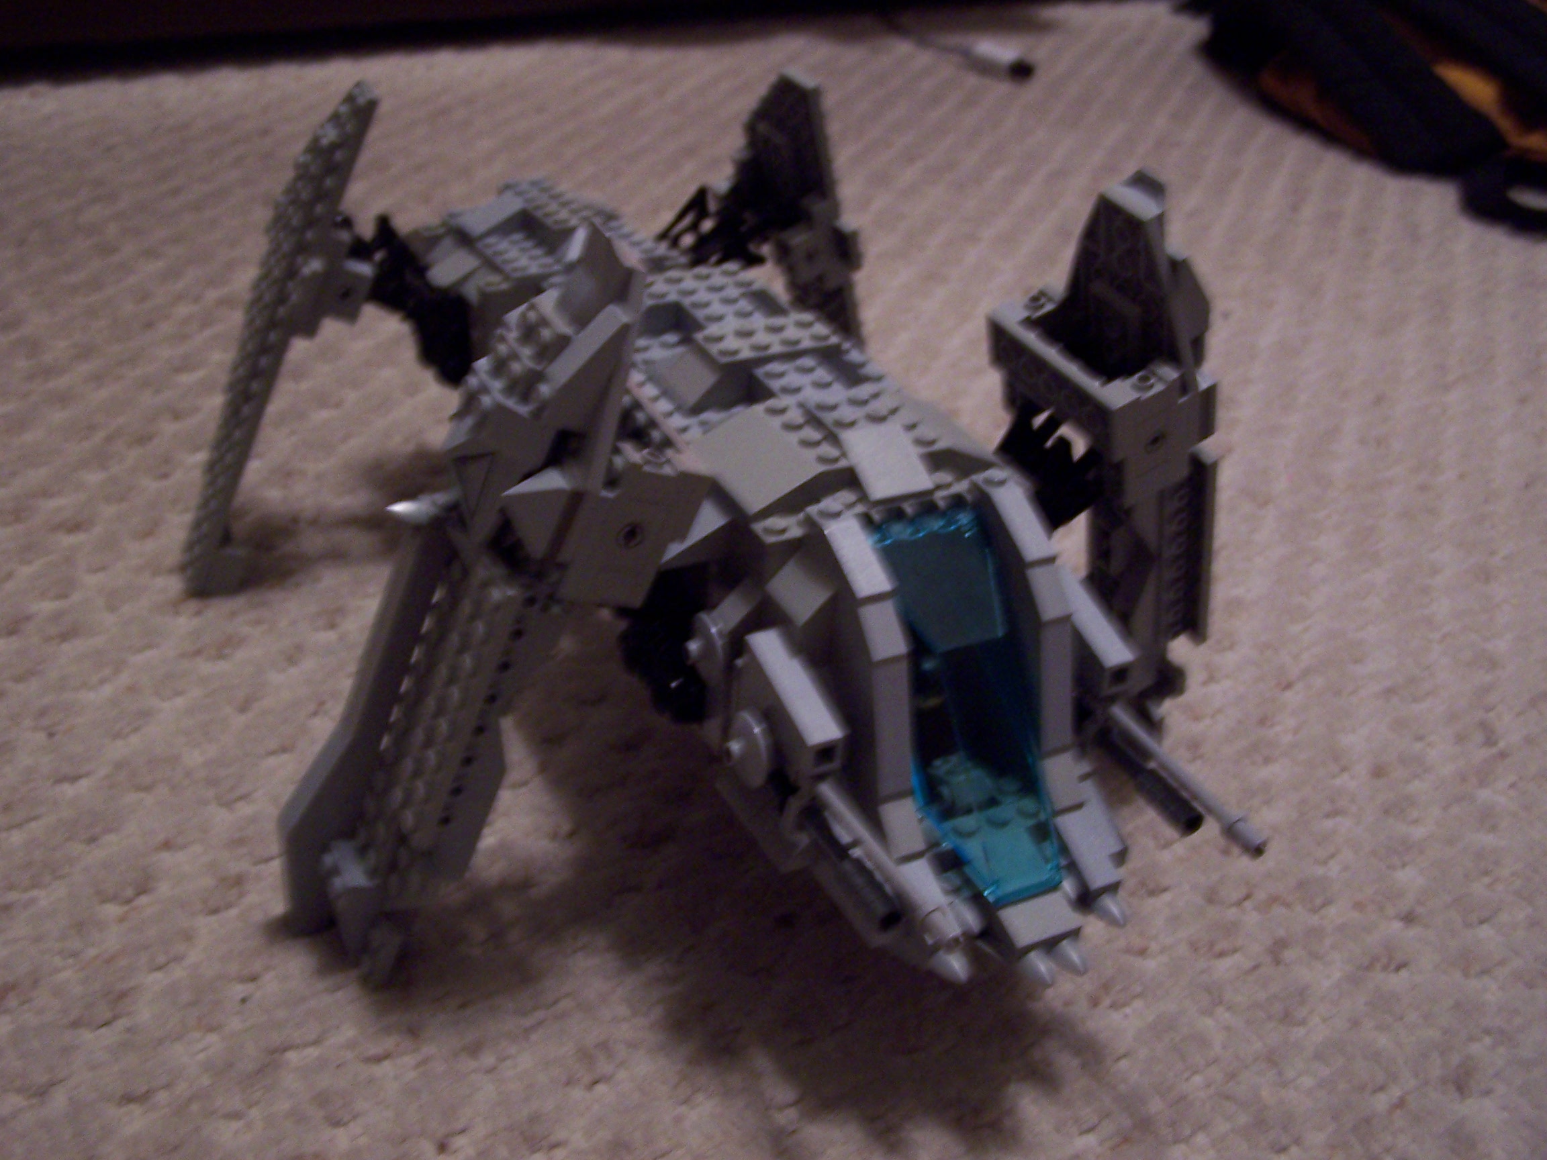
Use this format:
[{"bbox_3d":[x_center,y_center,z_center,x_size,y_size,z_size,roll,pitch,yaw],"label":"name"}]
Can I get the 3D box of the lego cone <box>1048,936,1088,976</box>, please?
[{"bbox_3d":[0.060,0.076,0.358,0.008,0.007,0.009,-12,36,-25],"label":"lego cone"}]

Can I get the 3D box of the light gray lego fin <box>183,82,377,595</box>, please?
[{"bbox_3d":[-0.143,-0.071,0.523,0.022,0.163,0.041,14,25,-30],"label":"light gray lego fin"}]

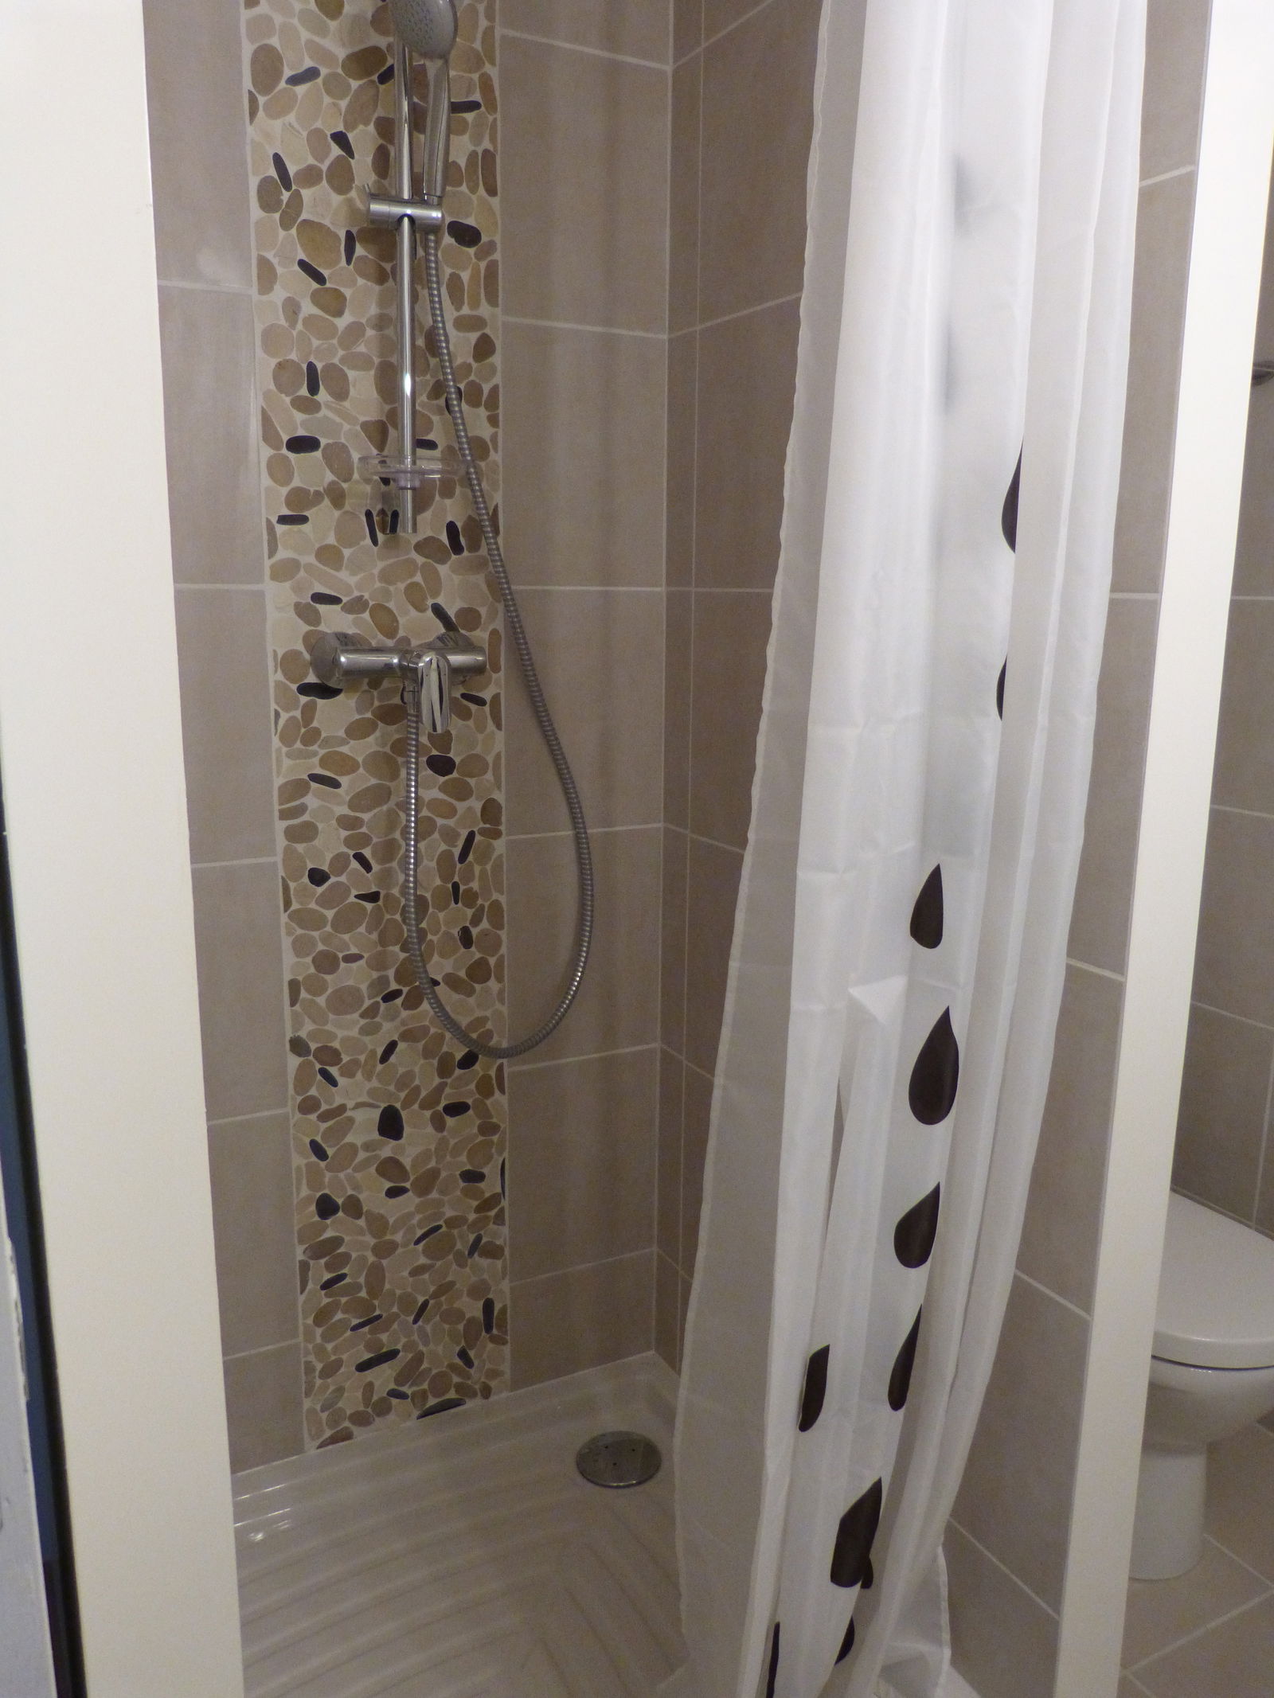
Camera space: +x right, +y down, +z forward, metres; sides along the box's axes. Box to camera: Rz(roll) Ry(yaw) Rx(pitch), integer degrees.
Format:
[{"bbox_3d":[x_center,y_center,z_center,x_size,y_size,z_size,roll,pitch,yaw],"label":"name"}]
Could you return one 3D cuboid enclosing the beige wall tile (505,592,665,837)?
[{"bbox_3d":[-0.071,-0.184,1.655,0.230,0.321,0.010,-6,13,-28],"label":"beige wall tile"}]

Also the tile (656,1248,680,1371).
[{"bbox_3d":[0.048,0.699,1.860,0.010,0.172,0.070,-6,13,-28],"label":"tile"}]

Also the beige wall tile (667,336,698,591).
[{"bbox_3d":[0.062,-0.502,1.608,0.010,0.319,0.070,-6,13,-28],"label":"beige wall tile"}]

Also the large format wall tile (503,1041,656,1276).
[{"bbox_3d":[-0.078,0.455,1.788,0.230,0.324,0.010,-6,13,-28],"label":"large format wall tile"}]

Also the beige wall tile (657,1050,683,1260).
[{"bbox_3d":[0.051,0.453,1.808,0.010,0.324,0.070,-6,13,-28],"label":"beige wall tile"}]

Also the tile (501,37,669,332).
[{"bbox_3d":[-0.064,-0.814,1.523,0.230,0.316,0.010,-6,13,-28],"label":"tile"}]

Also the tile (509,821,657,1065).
[{"bbox_3d":[-0.074,0.135,1.721,0.230,0.324,0.010,-6,13,-28],"label":"tile"}]

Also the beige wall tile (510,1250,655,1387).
[{"bbox_3d":[-0.081,0.701,1.840,0.230,0.172,0.010,-6,13,-28],"label":"beige wall tile"}]

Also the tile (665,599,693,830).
[{"bbox_3d":[0.058,-0.186,1.674,0.010,0.321,0.070,-6,13,-28],"label":"tile"}]

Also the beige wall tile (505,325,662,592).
[{"bbox_3d":[-0.067,-0.500,1.588,0.230,0.319,0.010,-6,13,-28],"label":"beige wall tile"}]

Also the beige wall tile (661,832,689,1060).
[{"bbox_3d":[0.055,0.132,1.741,0.010,0.324,0.070,-6,13,-28],"label":"beige wall tile"}]

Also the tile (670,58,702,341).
[{"bbox_3d":[0.065,-0.816,1.542,0.010,0.316,0.070,-6,13,-28],"label":"tile"}]

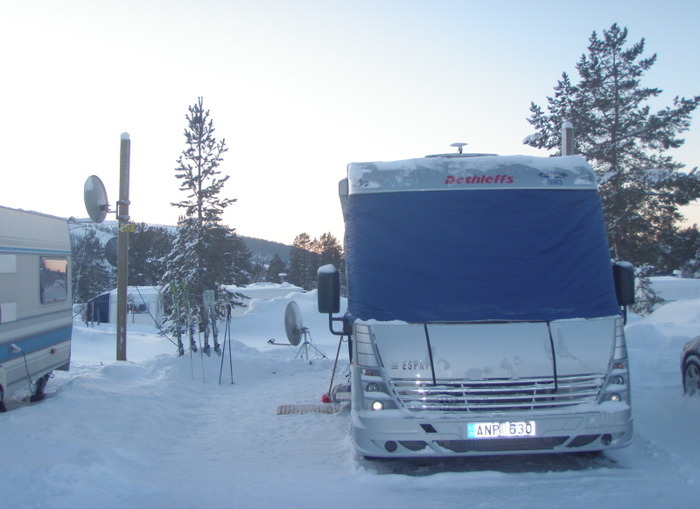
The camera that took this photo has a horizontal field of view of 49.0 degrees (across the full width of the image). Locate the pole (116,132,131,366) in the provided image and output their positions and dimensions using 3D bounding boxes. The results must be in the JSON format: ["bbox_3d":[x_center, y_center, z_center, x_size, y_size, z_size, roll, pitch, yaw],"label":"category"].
[{"bbox_3d":[-3.847,-0.138,13.070,0.170,3.860,0.170,0,-2,0],"label":"pole"}]

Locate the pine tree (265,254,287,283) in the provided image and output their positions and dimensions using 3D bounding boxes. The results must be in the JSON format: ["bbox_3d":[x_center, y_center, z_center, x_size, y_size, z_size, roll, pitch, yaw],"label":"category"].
[{"bbox_3d":[-5.623,1.208,58.000,1.700,2.600,1.700,0,-2,0],"label":"pine tree"}]

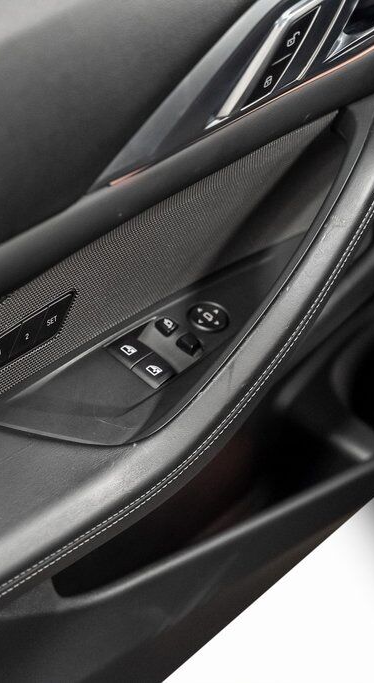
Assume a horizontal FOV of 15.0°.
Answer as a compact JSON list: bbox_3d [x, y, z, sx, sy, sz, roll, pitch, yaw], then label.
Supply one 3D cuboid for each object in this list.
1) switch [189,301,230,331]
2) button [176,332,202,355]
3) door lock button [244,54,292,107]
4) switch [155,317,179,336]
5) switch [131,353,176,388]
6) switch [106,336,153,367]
[{"bbox_3d":[0.015,-0.017,0.966,0.028,0.006,0.028,6,46,-7],"label":"switch"},{"bbox_3d":[0.002,0.002,0.942,0.013,0.007,0.013,39,51,23],"label":"button"},{"bbox_3d":[0.053,-0.171,0.936,0.006,0.023,0.042,33,48,29],"label":"door lock button"},{"bbox_3d":[-0.013,-0.011,0.951,0.011,0.006,0.013,39,51,23],"label":"switch"},{"bbox_3d":[-0.020,0.019,0.923,0.022,0.008,0.024,39,51,23],"label":"switch"},{"bbox_3d":[-0.037,0.006,0.931,0.022,0.008,0.024,39,51,23],"label":"switch"}]

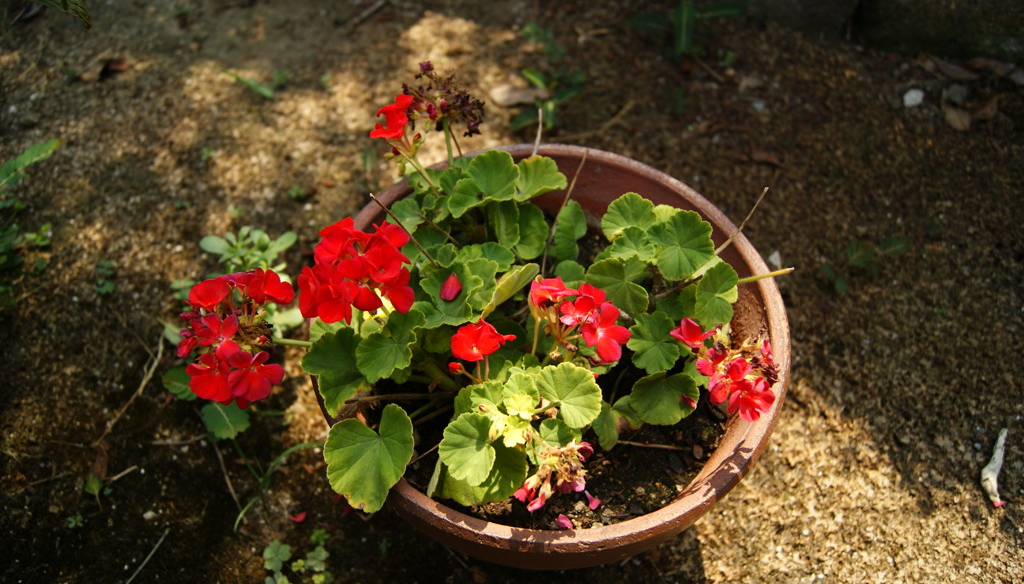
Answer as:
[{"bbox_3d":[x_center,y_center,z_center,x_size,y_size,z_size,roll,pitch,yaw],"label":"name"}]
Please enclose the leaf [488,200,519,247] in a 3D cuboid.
[{"bbox_3d":[-0.007,-0.054,0.617,0.028,0.043,0.014,2,29,-1],"label":"leaf"}]

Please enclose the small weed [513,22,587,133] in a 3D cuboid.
[{"bbox_3d":[0.051,-0.303,1.084,0.107,0.050,0.177,4,53,0],"label":"small weed"}]

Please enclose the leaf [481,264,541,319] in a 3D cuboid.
[{"bbox_3d":[-0.002,-0.001,0.584,0.055,0.044,0.016,-31,97,-10],"label":"leaf"}]

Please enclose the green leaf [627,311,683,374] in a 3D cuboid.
[{"bbox_3d":[0.102,0.036,0.548,0.041,0.013,0.047,2,70,6],"label":"green leaf"}]

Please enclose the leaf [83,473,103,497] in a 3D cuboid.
[{"bbox_3d":[-0.341,0.157,0.625,0.017,0.006,0.022,-18,63,-19],"label":"leaf"}]

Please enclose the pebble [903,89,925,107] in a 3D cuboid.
[{"bbox_3d":[0.520,-0.252,0.996,0.025,0.015,0.021,-13,55,-11],"label":"pebble"}]

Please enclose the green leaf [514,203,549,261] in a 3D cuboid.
[{"bbox_3d":[0.015,-0.051,0.641,0.031,0.049,0.012,2,22,0],"label":"green leaf"}]

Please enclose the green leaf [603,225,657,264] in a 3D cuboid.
[{"bbox_3d":[0.094,-0.038,0.619,0.042,0.012,0.034,-5,68,-3],"label":"green leaf"}]

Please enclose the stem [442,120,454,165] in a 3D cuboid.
[{"bbox_3d":[-0.053,-0.125,0.640,0.005,0.050,0.005,-3,49,4],"label":"stem"}]

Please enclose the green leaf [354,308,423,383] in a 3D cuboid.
[{"bbox_3d":[-0.086,0.037,0.535,0.044,0.015,0.047,5,76,8],"label":"green leaf"}]

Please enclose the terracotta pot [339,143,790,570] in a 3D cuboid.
[{"bbox_3d":[0.028,0.067,0.718,0.402,0.180,0.402,1,53,-2],"label":"terracotta pot"}]

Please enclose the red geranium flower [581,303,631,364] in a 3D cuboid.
[{"bbox_3d":[0.067,0.030,0.554,0.035,0.041,0.017,-8,18,-10],"label":"red geranium flower"}]

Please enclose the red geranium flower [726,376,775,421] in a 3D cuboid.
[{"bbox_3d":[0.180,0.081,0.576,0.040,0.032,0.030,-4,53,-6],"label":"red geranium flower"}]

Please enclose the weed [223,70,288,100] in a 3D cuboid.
[{"bbox_3d":[-0.325,-0.262,0.975,0.078,0.018,0.030,23,56,14],"label":"weed"}]

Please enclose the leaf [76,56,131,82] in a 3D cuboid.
[{"bbox_3d":[-0.501,-0.273,0.942,0.065,0.015,0.034,2,53,0],"label":"leaf"}]

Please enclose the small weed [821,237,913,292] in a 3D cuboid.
[{"bbox_3d":[0.360,-0.028,0.781,0.092,0.027,0.062,3,53,0],"label":"small weed"}]

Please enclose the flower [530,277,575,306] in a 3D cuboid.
[{"bbox_3d":[0.029,0.000,0.554,0.033,0.019,0.021,2,53,0],"label":"flower"}]

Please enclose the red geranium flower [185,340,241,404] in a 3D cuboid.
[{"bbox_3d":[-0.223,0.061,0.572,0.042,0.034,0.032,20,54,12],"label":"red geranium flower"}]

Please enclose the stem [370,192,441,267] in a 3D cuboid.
[{"bbox_3d":[-0.092,-0.053,0.659,0.005,0.005,0.084,-44,95,-2],"label":"stem"}]

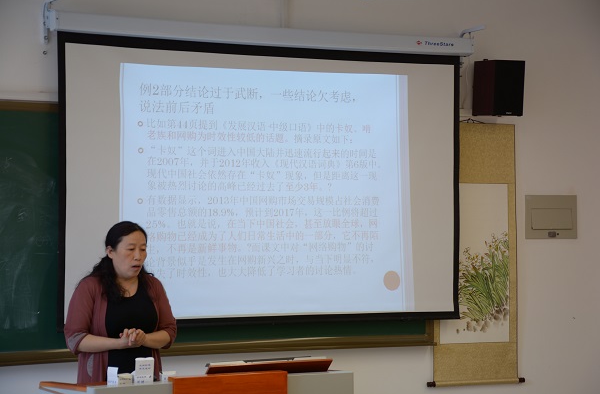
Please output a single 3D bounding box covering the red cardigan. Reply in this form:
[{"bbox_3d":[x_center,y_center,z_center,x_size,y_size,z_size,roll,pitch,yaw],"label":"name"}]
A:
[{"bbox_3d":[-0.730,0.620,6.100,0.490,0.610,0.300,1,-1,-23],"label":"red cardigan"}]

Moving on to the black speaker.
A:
[{"bbox_3d":[1.072,-0.581,8.080,0.182,0.291,0.237,0,3,-19],"label":"black speaker"}]

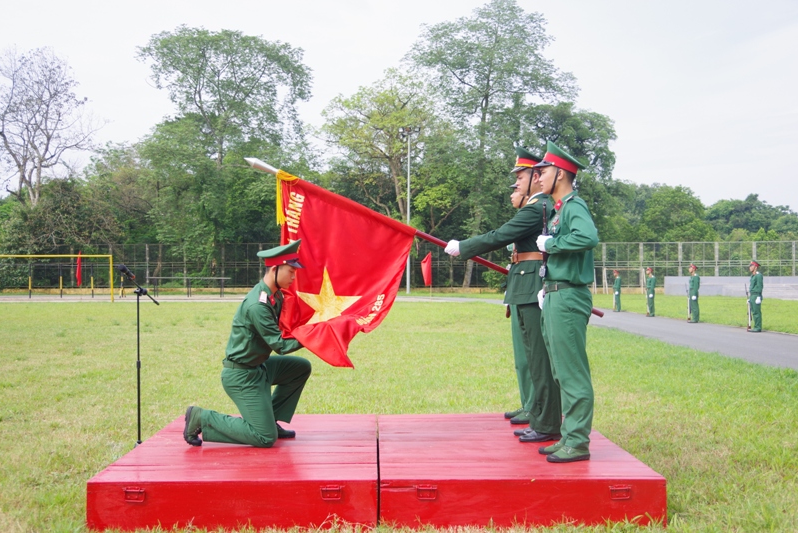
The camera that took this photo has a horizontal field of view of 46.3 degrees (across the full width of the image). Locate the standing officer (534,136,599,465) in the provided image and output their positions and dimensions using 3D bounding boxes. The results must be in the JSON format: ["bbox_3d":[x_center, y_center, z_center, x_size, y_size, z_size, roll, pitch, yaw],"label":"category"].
[{"bbox_3d":[0.963,0.187,5.327,0.380,1.812,0.520,0,-1,-2],"label":"standing officer"}]

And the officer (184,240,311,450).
[{"bbox_3d":[-0.930,0.473,5.813,0.770,1.258,0.500,0,-1,0],"label":"officer"}]

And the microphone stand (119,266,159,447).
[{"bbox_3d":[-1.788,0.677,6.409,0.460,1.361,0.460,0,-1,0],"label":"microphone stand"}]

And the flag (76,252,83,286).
[{"bbox_3d":[-18.490,0.173,54.005,0.460,2.026,0.280,0,-1,-17],"label":"flag"}]

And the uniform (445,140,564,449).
[{"bbox_3d":[0.673,0.175,5.950,0.750,1.860,0.560,0,-1,-2],"label":"uniform"}]

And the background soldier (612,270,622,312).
[{"bbox_3d":[9.103,1.032,39.000,0.360,1.750,0.500,0,-1,0],"label":"background soldier"}]

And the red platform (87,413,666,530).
[{"bbox_3d":[-0.136,1.226,5.916,2.930,0.245,2.430,0,-1,-2],"label":"red platform"}]

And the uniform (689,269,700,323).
[{"bbox_3d":[9.057,0.934,28.588,0.280,1.501,0.480,0,-1,-2],"label":"uniform"}]

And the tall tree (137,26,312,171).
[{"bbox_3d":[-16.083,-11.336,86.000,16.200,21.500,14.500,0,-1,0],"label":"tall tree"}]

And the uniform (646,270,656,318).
[{"bbox_3d":[8.986,0.928,33.300,0.360,1.740,0.500,0,-1,0],"label":"uniform"}]

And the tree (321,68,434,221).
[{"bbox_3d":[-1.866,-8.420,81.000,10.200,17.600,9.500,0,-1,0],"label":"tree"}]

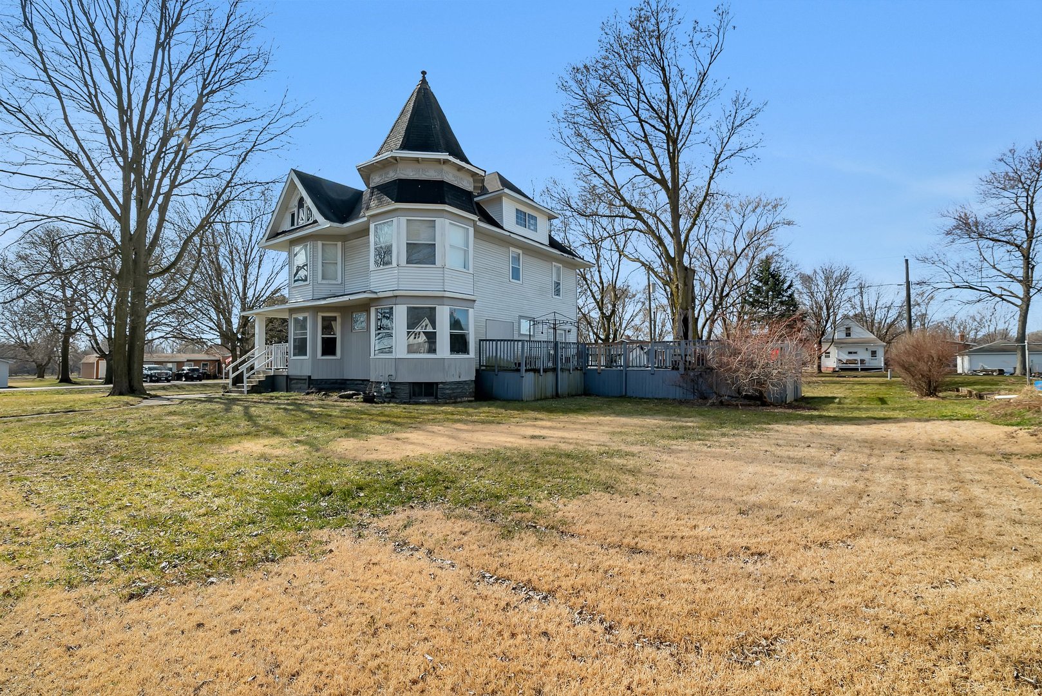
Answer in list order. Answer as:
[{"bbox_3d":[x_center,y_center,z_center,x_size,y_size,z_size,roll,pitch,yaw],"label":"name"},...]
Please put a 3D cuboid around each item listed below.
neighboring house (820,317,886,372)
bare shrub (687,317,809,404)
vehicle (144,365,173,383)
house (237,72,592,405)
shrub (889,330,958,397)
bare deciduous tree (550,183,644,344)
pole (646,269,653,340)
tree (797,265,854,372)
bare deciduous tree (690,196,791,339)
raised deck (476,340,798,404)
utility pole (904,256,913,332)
[{"bbox_3d":[44.000,-0.423,61.042,6.900,7.000,9.000,-1,-2,36],"label":"neighboring house"},{"bbox_3d":[8.000,0.507,16.492,3.800,3.100,3.200,-1,-2,26],"label":"bare shrub"},{"bbox_3d":[-41.900,2.907,52.235,5.400,1.920,2.030,-1,-2,28],"label":"vehicle"},{"bbox_3d":[-5.482,-4.546,24.591,14.200,13.700,13.400,-1,-2,36],"label":"house"},{"bbox_3d":[17.186,0.689,19.788,2.450,2.900,2.400,-2,-2,41],"label":"shrub"},{"bbox_3d":[6.653,-5.405,38.184,8.400,16.150,8.000,0,-2,10],"label":"bare deciduous tree"},{"bbox_3d":[13.314,-2.665,47.604,0.320,11.230,0.320,-2,-2,16],"label":"pole"},{"bbox_3d":[34.676,-3.441,52.631,5.600,12.720,5.600,-1,-2,33],"label":"tree"},{"bbox_3d":[18.123,-4.961,38.171,8.600,15.270,8.000,-1,-2,25],"label":"bare deciduous tree"},{"bbox_3d":[5.463,0.961,19.867,10.400,2.450,9.600,-1,-2,36],"label":"raised deck"},{"bbox_3d":[30.299,-2.287,36.087,0.320,9.570,0.320,-3,-2,40],"label":"utility pole"}]

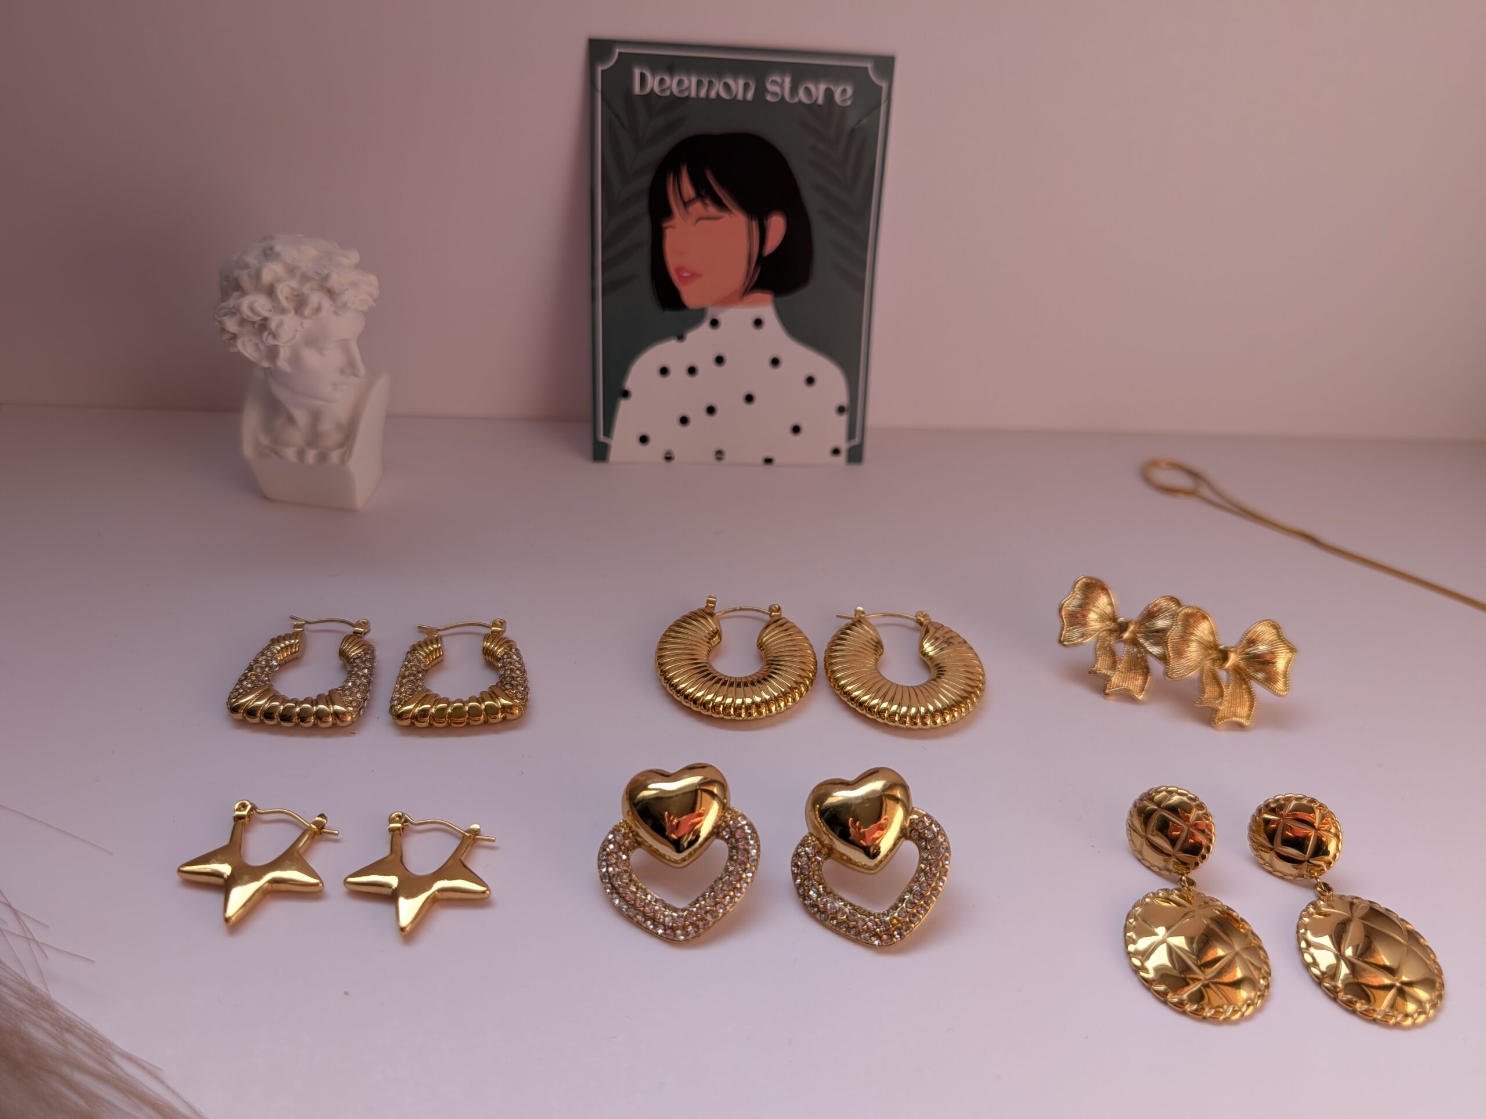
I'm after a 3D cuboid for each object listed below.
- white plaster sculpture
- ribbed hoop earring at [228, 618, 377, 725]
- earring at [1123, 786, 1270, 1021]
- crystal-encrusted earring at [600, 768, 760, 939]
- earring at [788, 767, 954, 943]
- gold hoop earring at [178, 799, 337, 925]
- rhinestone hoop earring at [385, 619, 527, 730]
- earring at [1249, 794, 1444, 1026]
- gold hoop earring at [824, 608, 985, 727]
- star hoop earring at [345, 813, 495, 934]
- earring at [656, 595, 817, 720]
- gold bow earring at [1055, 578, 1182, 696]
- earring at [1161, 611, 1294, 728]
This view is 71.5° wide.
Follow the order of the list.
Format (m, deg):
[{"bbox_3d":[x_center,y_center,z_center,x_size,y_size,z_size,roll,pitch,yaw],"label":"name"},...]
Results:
[{"bbox_3d":[-0.093,-0.041,0.222,0.036,0.059,0.030,5,36,0],"label":"white plaster sculpture"},{"bbox_3d":[-0.077,0.020,0.185,0.023,0.006,0.027,2,36,-3],"label":"ribbed hoop earring"},{"bbox_3d":[0.075,0.059,0.175,0.021,0.013,0.041,6,43,1],"label":"earring"},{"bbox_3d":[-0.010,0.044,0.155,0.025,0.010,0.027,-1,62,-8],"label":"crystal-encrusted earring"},{"bbox_3d":[0.022,0.051,0.176,0.027,0.012,0.029,-4,55,-8],"label":"earring"},{"bbox_3d":[-0.072,0.045,0.153,0.022,0.005,0.023,5,36,0],"label":"gold hoop earring"},{"bbox_3d":[-0.050,0.020,0.187,0.023,0.006,0.027,-1,36,-7],"label":"rhinestone hoop earring"},{"bbox_3d":[0.101,0.060,0.176,0.021,0.013,0.041,-5,44,-14],"label":"earring"},{"bbox_3d":[0.035,0.023,0.223,0.034,0.008,0.037,3,33,-3],"label":"gold hoop earring"},{"bbox_3d":[-0.053,0.052,0.171,0.024,0.005,0.024,2,33,-4],"label":"star hoop earring"},{"bbox_3d":[-0.001,0.018,0.194,0.030,0.008,0.032,3,36,-2],"label":"earring"},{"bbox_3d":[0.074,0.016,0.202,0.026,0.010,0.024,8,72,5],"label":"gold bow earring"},{"bbox_3d":[0.105,0.025,0.225,0.028,0.012,0.025,10,68,2],"label":"earring"}]

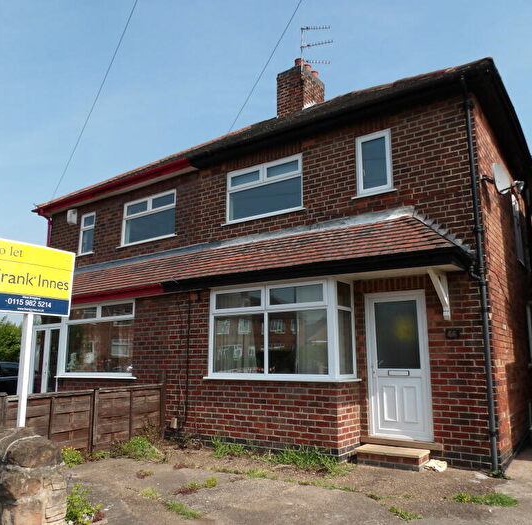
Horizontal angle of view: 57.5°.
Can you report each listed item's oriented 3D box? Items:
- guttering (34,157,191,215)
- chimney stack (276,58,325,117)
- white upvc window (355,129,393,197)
[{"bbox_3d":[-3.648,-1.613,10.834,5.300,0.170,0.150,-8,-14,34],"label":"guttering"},{"bbox_3d":[0.937,-4.475,12.849,0.743,1.690,1.150,-8,-14,34],"label":"chimney stack"},{"bbox_3d":[1.651,-1.492,7.355,0.564,0.972,0.120,-8,-14,34],"label":"white upvc window"}]

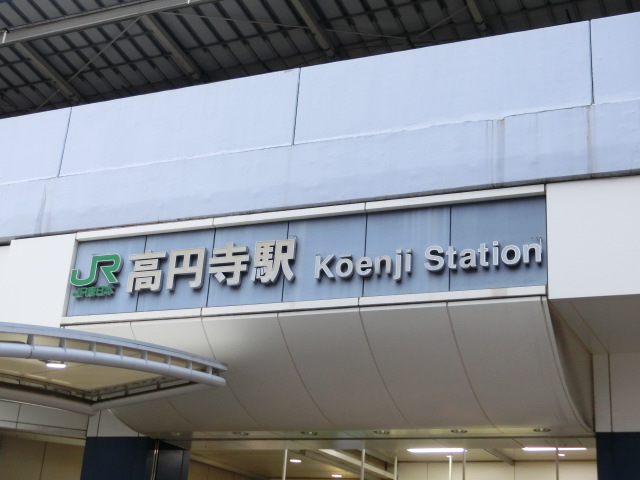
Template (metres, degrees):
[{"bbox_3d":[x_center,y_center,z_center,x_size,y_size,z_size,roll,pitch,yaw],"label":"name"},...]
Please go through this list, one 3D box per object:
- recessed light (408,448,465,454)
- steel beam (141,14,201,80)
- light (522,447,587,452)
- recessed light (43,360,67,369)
[{"bbox_3d":[2.093,3.751,17.193,1.050,0.070,0.280,-5,-23,22],"label":"recessed light"},{"bbox_3d":[-3.600,-4.789,23.305,0.220,0.240,2.475,-4,-27,20],"label":"steel beam"},{"bbox_3d":[3.966,3.520,16.262,1.050,0.070,0.280,-5,-23,22],"label":"light"},{"bbox_3d":[-2.990,1.411,10.892,0.220,0.070,0.220,-5,-23,22],"label":"recessed light"}]

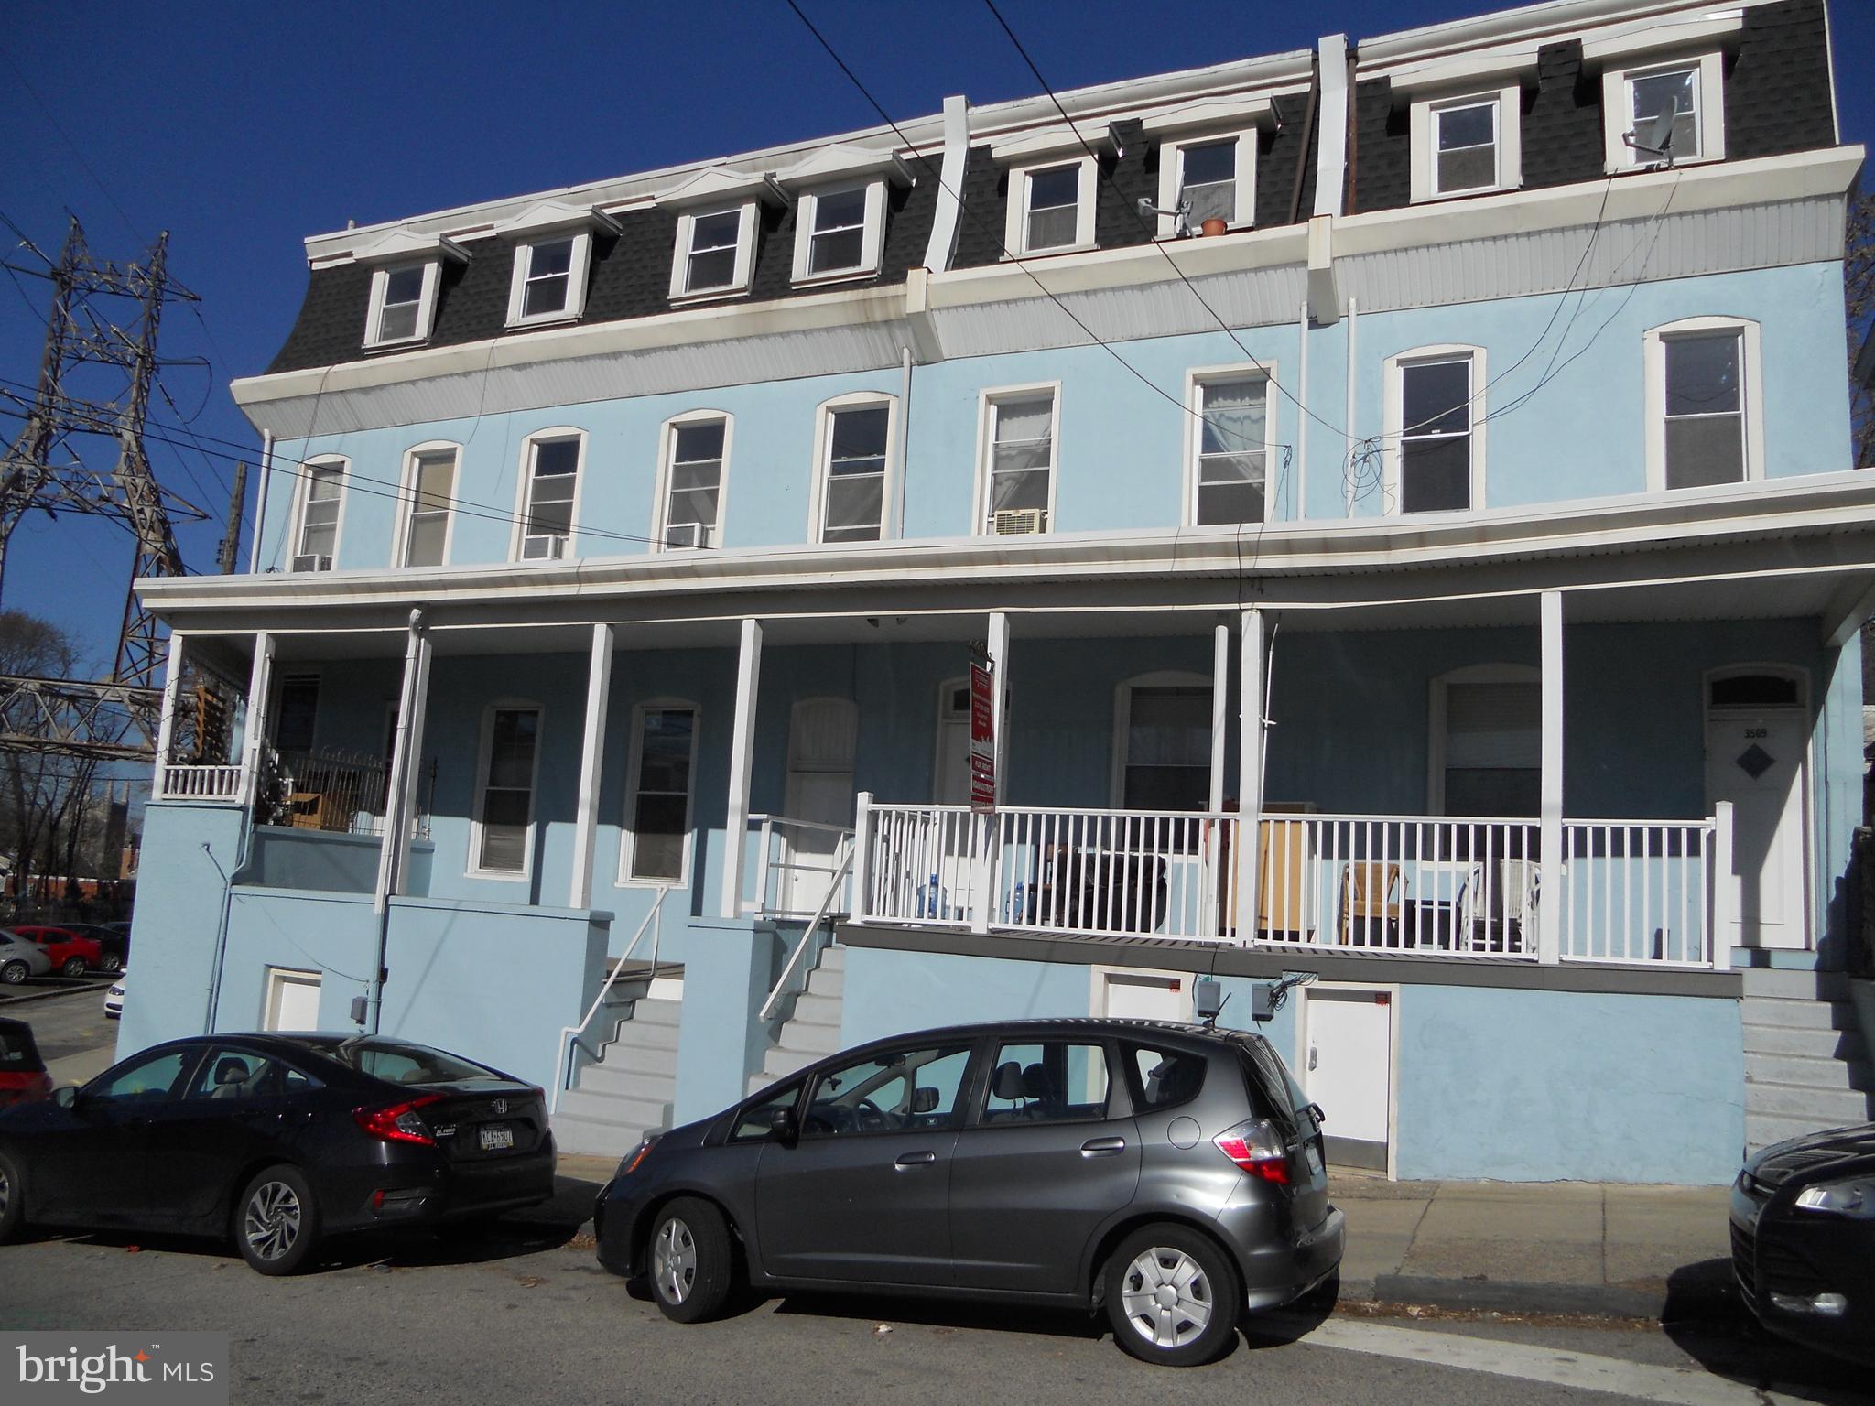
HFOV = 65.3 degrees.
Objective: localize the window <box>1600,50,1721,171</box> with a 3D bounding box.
[{"bbox_3d":[6.707,-5.328,13.528,0.974,0.996,0.450,-1,-8,24],"label":"window"}]

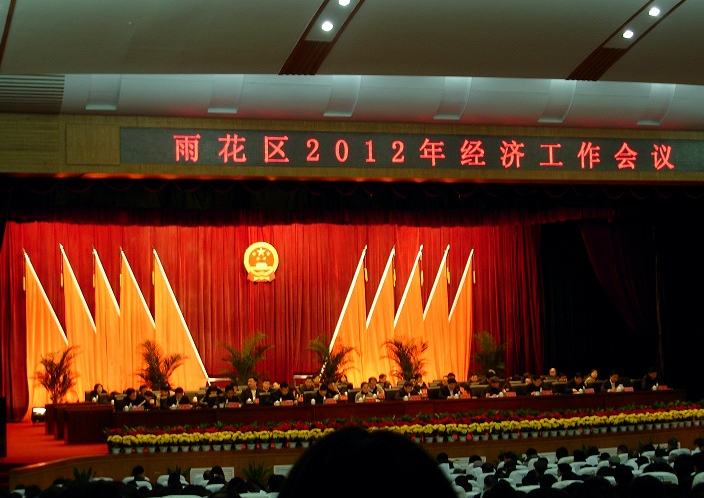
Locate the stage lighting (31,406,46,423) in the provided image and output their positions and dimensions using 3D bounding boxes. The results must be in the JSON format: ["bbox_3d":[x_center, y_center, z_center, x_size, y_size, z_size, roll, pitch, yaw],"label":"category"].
[{"bbox_3d":[-8.082,4.330,40.000,0.430,0.460,0.330,0,-1,-18],"label":"stage lighting"}]

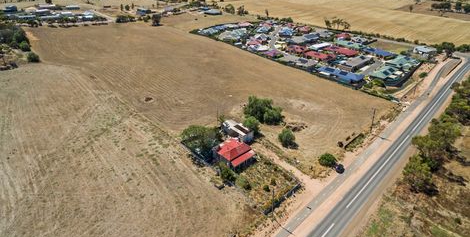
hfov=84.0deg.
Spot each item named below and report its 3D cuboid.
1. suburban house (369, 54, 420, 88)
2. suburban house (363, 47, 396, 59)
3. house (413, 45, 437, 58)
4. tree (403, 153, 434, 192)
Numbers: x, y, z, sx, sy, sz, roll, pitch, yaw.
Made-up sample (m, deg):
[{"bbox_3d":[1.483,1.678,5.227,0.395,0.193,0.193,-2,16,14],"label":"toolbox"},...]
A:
[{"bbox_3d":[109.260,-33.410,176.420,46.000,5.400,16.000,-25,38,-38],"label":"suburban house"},{"bbox_3d":[119.710,-55.100,216.930,13.000,4.800,21.000,-16,33,-28],"label":"suburban house"},{"bbox_3d":[159.330,-56.520,219.560,14.500,5.500,12.500,-20,35,-33],"label":"house"},{"bbox_3d":[61.340,18.580,87.970,8.500,12.000,8.500,0,29,0],"label":"tree"}]

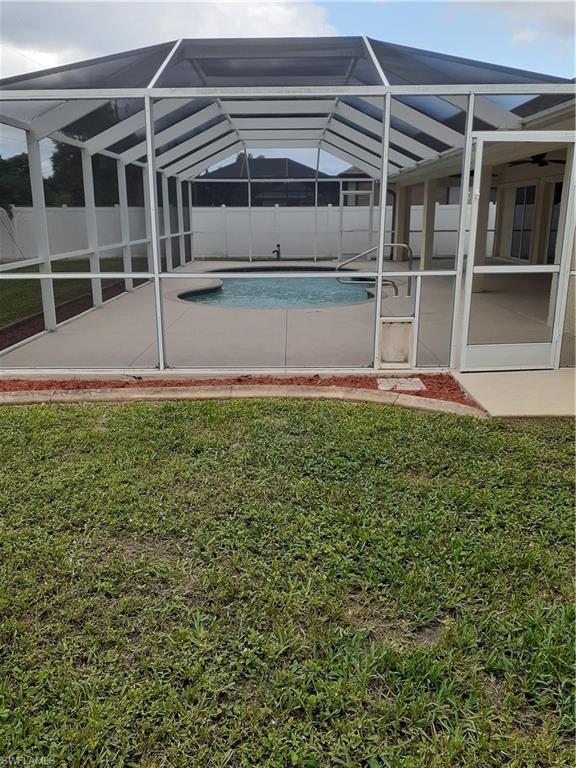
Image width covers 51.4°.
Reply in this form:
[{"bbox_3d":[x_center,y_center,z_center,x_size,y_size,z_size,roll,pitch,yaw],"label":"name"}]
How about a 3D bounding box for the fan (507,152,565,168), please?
[{"bbox_3d":[4.637,-4.123,11.000,1.280,0.350,1.280,0,16,0],"label":"fan"}]

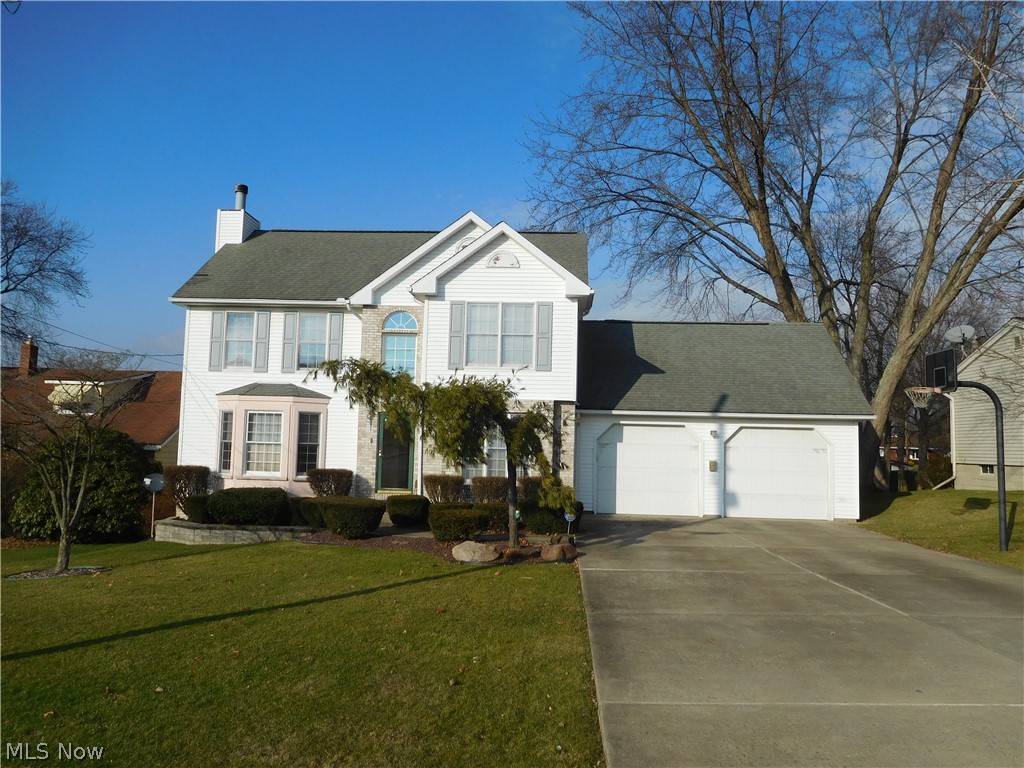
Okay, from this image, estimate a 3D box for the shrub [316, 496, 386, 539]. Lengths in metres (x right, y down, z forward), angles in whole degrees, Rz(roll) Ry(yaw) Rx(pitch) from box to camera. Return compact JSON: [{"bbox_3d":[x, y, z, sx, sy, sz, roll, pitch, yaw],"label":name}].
[{"bbox_3d":[-3.003,2.525,13.859,1.318,0.680,1.150,1,-5,4],"label":"shrub"}]

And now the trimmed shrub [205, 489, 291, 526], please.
[{"bbox_3d":[-6.478,3.011,18.101,1.974,0.856,1.100,1,-5,0],"label":"trimmed shrub"}]

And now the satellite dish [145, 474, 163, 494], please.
[{"bbox_3d":[-8.267,2.301,17.100,0.530,0.500,0.330,1,-18,3],"label":"satellite dish"}]

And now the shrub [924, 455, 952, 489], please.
[{"bbox_3d":[14.276,2.911,24.471,1.000,1.111,1.000,1,-5,0],"label":"shrub"}]

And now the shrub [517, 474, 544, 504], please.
[{"bbox_3d":[0.612,2.647,17.292,0.984,1.005,0.950,1,-5,0],"label":"shrub"}]

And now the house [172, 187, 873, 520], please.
[{"bbox_3d":[0.105,-1.297,22.212,18.800,10.050,9.050,1,-5,4],"label":"house"}]

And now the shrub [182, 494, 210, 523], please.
[{"bbox_3d":[-7.207,2.865,17.021,0.762,0.700,0.720,1,-5,4],"label":"shrub"}]

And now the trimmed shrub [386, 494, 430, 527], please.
[{"bbox_3d":[-2.210,2.677,15.628,0.911,0.618,0.920,1,-5,0],"label":"trimmed shrub"}]

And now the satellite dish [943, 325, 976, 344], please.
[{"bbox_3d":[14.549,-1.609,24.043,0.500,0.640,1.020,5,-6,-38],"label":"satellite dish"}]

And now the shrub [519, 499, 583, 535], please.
[{"bbox_3d":[0.813,2.721,15.279,1.265,0.615,1.100,1,-5,0],"label":"shrub"}]

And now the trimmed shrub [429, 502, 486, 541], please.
[{"bbox_3d":[-0.992,2.566,13.500,1.068,0.600,0.950,1,-5,4],"label":"trimmed shrub"}]

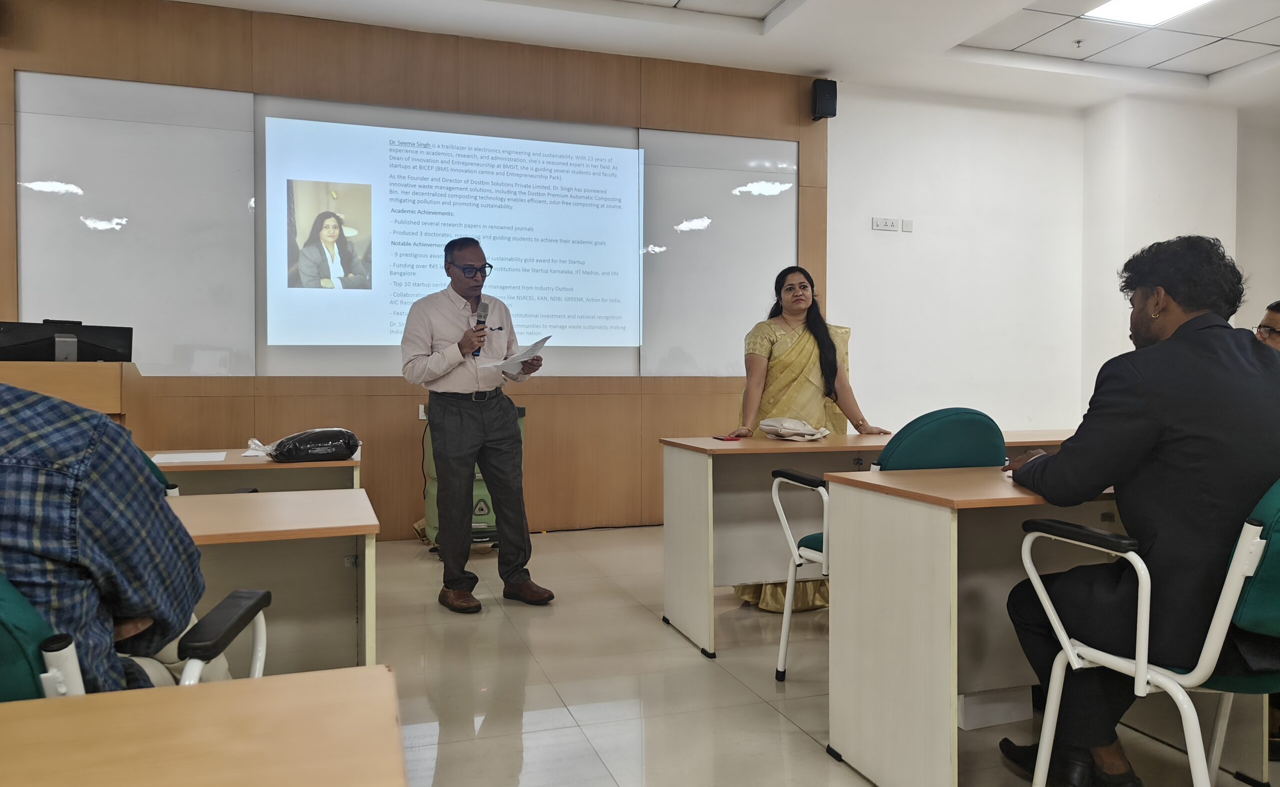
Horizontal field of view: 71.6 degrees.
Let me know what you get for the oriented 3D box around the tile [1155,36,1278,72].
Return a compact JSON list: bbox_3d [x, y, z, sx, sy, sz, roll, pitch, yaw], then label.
[{"bbox_3d":[4.051,-2.351,6.237,0.585,0.020,0.582,0,1,-18],"label":"tile"}]

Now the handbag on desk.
[{"bbox_3d":[0.641,0.148,3.704,0.290,0.095,0.190,0,1,-18],"label":"handbag on desk"}]

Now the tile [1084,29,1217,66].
[{"bbox_3d":[3.488,-2.346,6.054,0.600,0.020,0.582,0,1,-18],"label":"tile"}]

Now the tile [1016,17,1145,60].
[{"bbox_3d":[2.917,-2.342,5.868,0.600,0.020,0.582,0,1,-18],"label":"tile"}]

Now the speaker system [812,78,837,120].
[{"bbox_3d":[1.291,-2.056,6.209,0.170,0.280,0.170,0,1,-14],"label":"speaker system"}]

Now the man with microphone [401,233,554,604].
[{"bbox_3d":[-0.714,0.127,3.830,0.520,1.610,0.450,-1,1,-41],"label":"man with microphone"}]

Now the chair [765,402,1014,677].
[{"bbox_3d":[0.801,0.499,2.771,0.600,0.900,0.560,0,1,-18],"label":"chair"}]

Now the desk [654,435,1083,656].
[{"bbox_3d":[1.321,0.559,3.809,2.450,0.745,0.610,0,1,-18],"label":"desk"}]

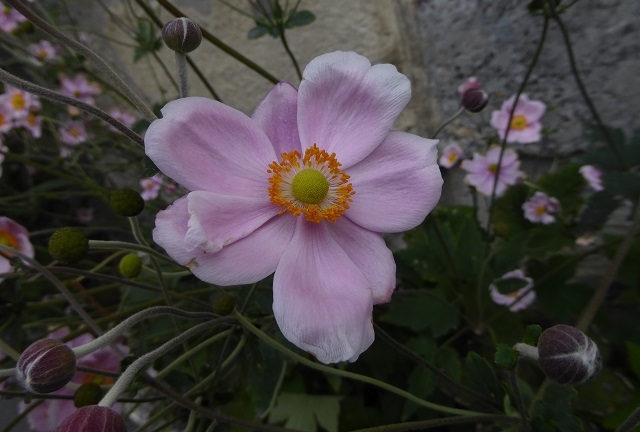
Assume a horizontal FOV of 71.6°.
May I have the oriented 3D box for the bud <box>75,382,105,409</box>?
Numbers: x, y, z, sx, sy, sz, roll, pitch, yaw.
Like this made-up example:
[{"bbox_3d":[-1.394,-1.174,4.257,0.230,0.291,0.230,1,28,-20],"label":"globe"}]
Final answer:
[{"bbox_3d":[-0.075,0.058,0.143,0.009,0.009,0.009,0,18,0],"label":"bud"}]

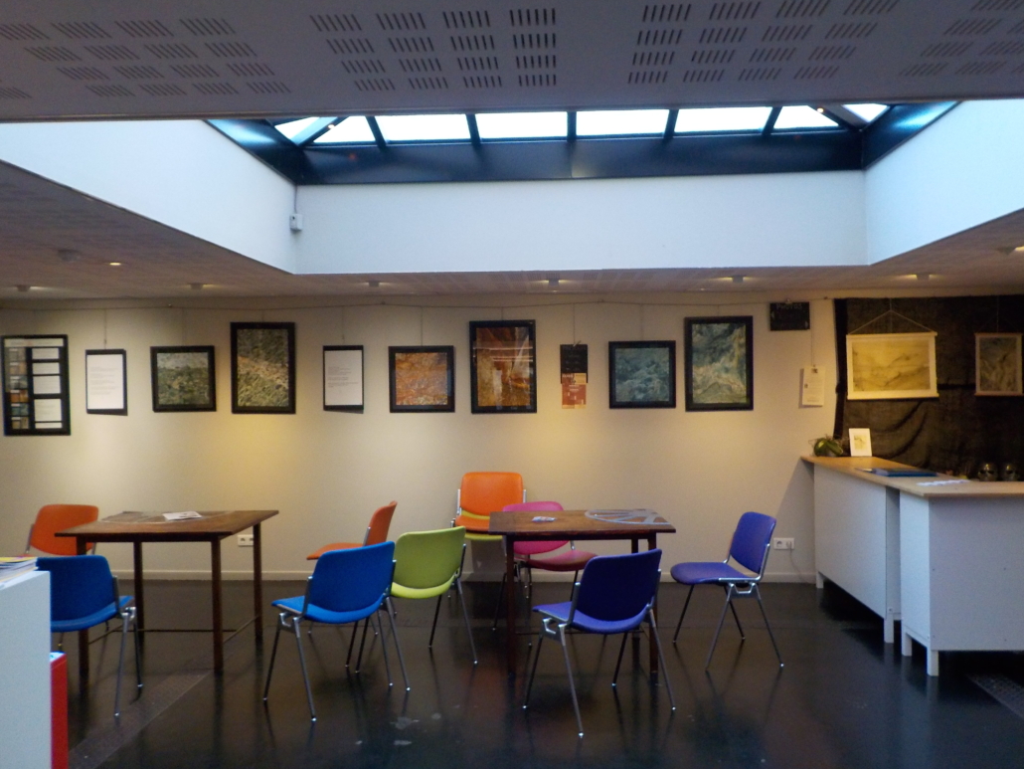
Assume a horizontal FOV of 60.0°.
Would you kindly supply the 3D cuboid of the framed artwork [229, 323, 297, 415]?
[{"bbox_3d":[-1.949,-0.126,6.966,0.509,0.713,0.030,-1,0,3],"label":"framed artwork"}]

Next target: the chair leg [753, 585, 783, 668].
[{"bbox_3d":[1.363,1.281,4.717,0.035,0.463,0.030,-19,-1,-7],"label":"chair leg"}]

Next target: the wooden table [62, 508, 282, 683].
[{"bbox_3d":[-1.922,1.153,5.066,0.955,0.750,0.790,-1,0,2],"label":"wooden table"}]

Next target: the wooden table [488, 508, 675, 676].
[{"bbox_3d":[0.369,1.131,4.965,0.975,0.750,0.745,-1,0,-1],"label":"wooden table"}]

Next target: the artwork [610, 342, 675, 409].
[{"bbox_3d":[0.990,-0.071,6.709,0.500,0.504,0.030,-1,0,3],"label":"artwork"}]

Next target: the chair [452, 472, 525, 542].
[{"bbox_3d":[-0.166,1.089,6.591,0.560,0.785,0.570,-1,0,3],"label":"chair"}]

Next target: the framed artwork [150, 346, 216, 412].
[{"bbox_3d":[-2.589,-0.040,7.005,0.508,0.515,0.030,-1,0,3],"label":"framed artwork"}]

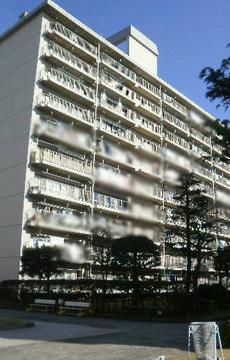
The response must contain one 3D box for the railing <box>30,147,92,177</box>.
[{"bbox_3d":[-4.972,-1.476,34.044,1.135,1.342,6.317,-13,-21,41],"label":"railing"}]

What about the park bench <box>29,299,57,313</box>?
[{"bbox_3d":[-4.630,7.859,22.656,1.980,0.740,0.650,-12,-20,39],"label":"park bench"}]

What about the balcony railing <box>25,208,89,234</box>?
[{"bbox_3d":[-5.084,3.816,32.592,1.135,1.342,6.317,-13,-21,41],"label":"balcony railing"}]

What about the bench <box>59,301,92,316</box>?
[{"bbox_3d":[-2.304,7.238,20.215,1.980,0.740,0.650,-12,-20,39],"label":"bench"}]

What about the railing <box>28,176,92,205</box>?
[{"bbox_3d":[-5.028,1.189,33.313,1.135,1.342,6.317,-13,-21,41],"label":"railing"}]

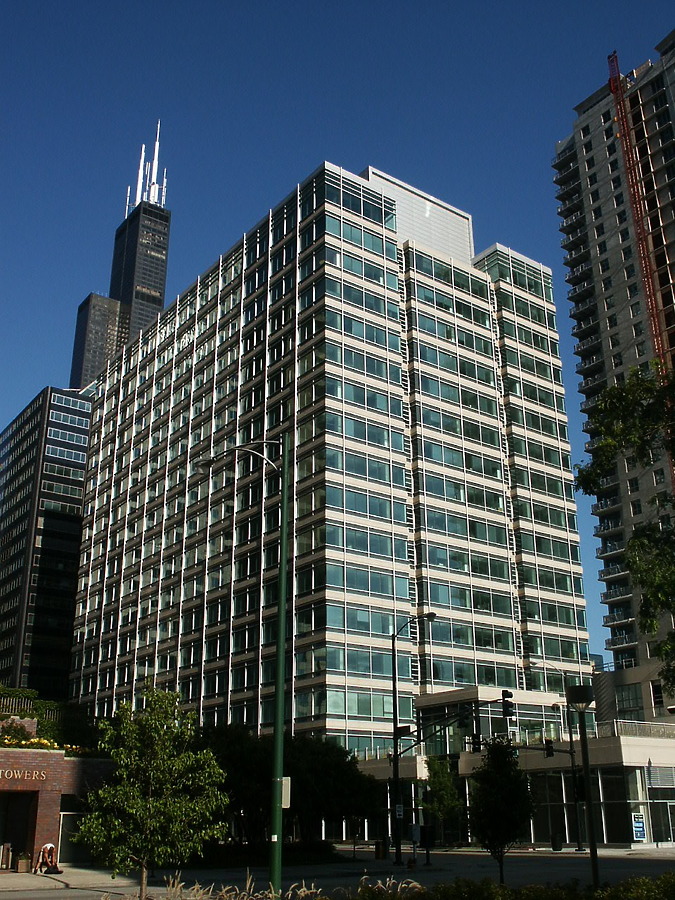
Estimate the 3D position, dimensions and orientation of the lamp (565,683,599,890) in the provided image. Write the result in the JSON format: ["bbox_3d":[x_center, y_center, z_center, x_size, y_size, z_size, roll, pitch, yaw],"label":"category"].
[{"bbox_3d":[5.433,7.542,20.280,0.580,4.600,0.580,-6,-23,13],"label":"lamp"}]

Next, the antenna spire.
[{"bbox_3d":[-153.240,-220.596,735.087,21.000,84.000,39.000,15,-27,-33],"label":"antenna spire"}]

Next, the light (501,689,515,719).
[{"bbox_3d":[6.106,9.079,32.591,0.420,1.030,0.370,15,-27,-33],"label":"light"}]

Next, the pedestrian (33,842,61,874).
[{"bbox_3d":[-10.306,14.548,32.398,0.850,0.960,0.650,-17,-27,35],"label":"pedestrian"}]

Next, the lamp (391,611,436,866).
[{"bbox_3d":[3.067,11.379,36.108,0.450,9.450,2.950,15,-27,-33],"label":"lamp"}]

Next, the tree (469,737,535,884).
[{"bbox_3d":[3.670,8.209,20.297,1.500,3.400,1.500,-4,-22,9],"label":"tree"}]

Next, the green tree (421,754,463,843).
[{"bbox_3d":[6.566,22.389,57.992,2.800,5.500,2.800,-3,-22,5],"label":"green tree"}]

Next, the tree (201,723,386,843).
[{"bbox_3d":[-2.077,15.775,42.112,7.800,5.900,6.500,1,-22,-3],"label":"tree"}]

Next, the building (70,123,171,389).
[{"bbox_3d":[-158.869,-11.735,660.578,68.600,525.000,68.600,15,-27,-33],"label":"building"}]

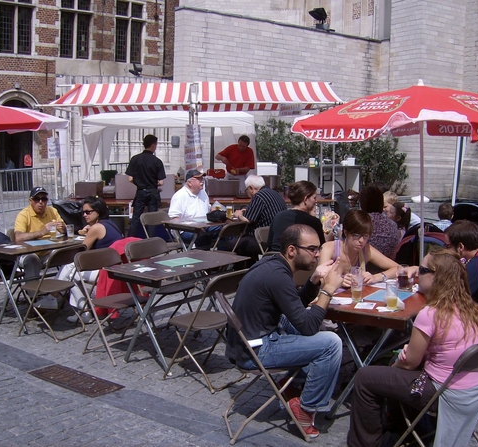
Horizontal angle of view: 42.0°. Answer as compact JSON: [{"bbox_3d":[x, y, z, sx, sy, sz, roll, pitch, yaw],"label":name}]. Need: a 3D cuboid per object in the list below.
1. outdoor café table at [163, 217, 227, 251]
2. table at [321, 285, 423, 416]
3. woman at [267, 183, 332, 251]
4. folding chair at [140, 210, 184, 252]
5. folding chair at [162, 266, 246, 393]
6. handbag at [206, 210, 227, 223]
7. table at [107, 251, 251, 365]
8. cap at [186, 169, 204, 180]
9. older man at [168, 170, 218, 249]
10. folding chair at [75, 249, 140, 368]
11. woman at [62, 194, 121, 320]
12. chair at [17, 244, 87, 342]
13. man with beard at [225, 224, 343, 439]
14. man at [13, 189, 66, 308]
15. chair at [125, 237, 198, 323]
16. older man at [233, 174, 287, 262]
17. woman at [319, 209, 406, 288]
[{"bbox_3d":[-0.355,0.320,7.577,0.600,0.745,1.080,6,10,38],"label":"outdoor café table"},{"bbox_3d":[0.956,0.804,3.986,0.600,0.745,1.080,5,9,33],"label":"table"},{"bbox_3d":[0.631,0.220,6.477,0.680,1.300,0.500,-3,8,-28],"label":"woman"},{"bbox_3d":[-0.972,0.281,7.948,0.490,0.790,0.460,5,9,33],"label":"folding chair"},{"bbox_3d":[-0.212,0.722,4.423,0.490,0.800,0.460,5,9,35],"label":"folding chair"},{"bbox_3d":[-0.274,-0.095,7.648,0.280,0.140,0.170,-1,7,-10],"label":"handbag"},{"bbox_3d":[-0.468,0.683,4.972,0.620,0.740,1.100,6,9,37],"label":"table"},{"bbox_3d":[-0.564,-0.621,7.885,0.260,0.150,0.180,3,8,20],"label":"cap"},{"bbox_3d":[-0.500,-0.027,7.999,0.800,1.320,0.580,5,9,35],"label":"older man"},{"bbox_3d":[-0.967,0.652,4.994,0.490,0.790,0.460,6,9,40],"label":"folding chair"},{"bbox_3d":[-1.381,0.327,5.989,0.700,1.180,0.480,5,9,33],"label":"woman"},{"bbox_3d":[-1.626,0.582,5.515,0.490,0.790,0.460,3,8,20],"label":"chair"},{"bbox_3d":[0.258,0.613,3.616,0.700,1.230,0.530,-1,8,-2],"label":"man with beard"},{"bbox_3d":[-2.029,0.256,6.342,0.560,1.220,0.760,-5,9,-33],"label":"man"},{"bbox_3d":[-0.688,0.551,5.686,0.490,0.800,0.460,6,10,38],"label":"chair"},{"bbox_3d":[0.307,0.070,7.567,0.750,1.320,0.520,5,8,32],"label":"older man"},{"bbox_3d":[0.852,0.514,4.431,0.570,1.200,0.750,-2,8,-10],"label":"woman"}]

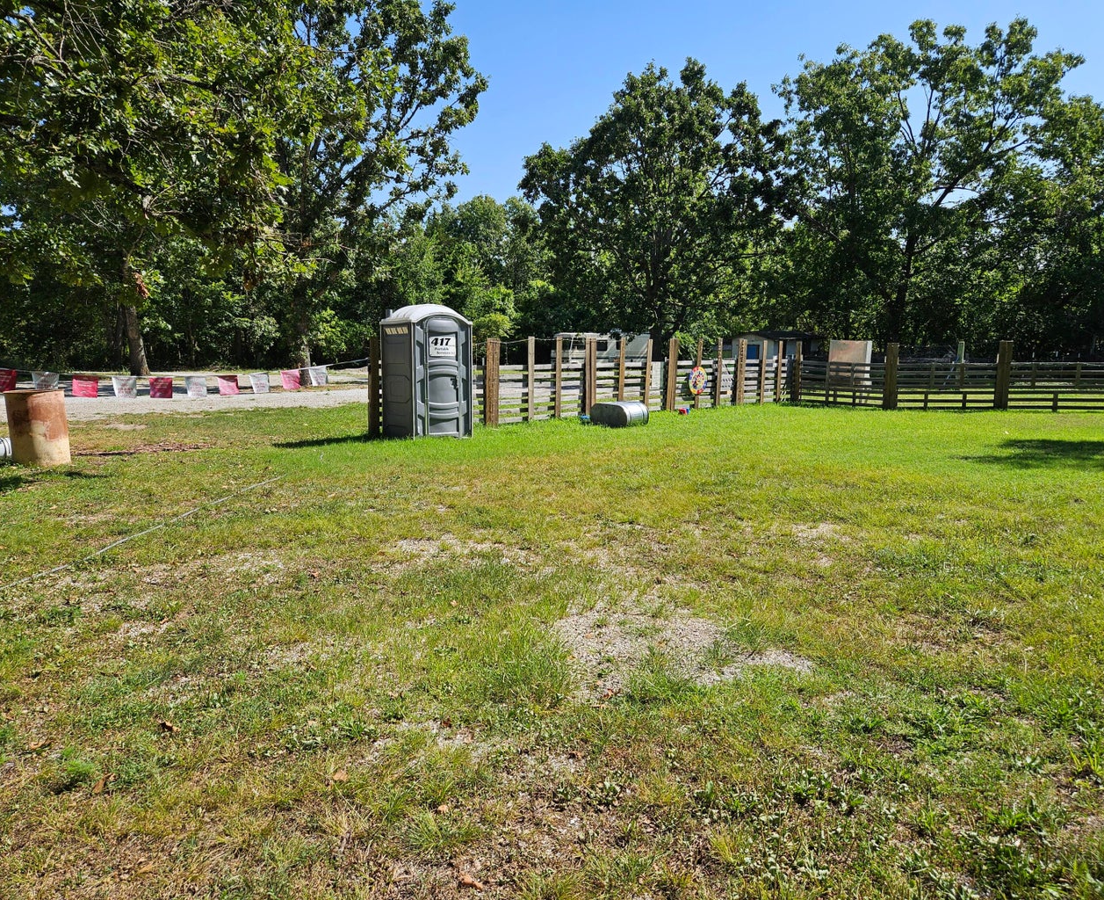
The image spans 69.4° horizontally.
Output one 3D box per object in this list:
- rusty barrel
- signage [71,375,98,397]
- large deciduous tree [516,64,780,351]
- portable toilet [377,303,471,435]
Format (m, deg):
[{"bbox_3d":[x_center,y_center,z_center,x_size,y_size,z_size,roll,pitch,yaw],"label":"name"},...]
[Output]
[{"bbox_3d":[-6.470,-0.288,10.040,0.630,0.920,0.630,-5,8,-33],"label":"rusty barrel"},{"bbox_3d":[-6.615,-0.902,11.274,0.320,0.310,0.050,-5,9,-38],"label":"signage"},{"bbox_3d":[5.094,-11.607,40.889,13.400,16.000,13.000,-1,7,-7],"label":"large deciduous tree"},{"bbox_3d":[-2.182,-1.376,13.905,1.130,2.300,1.200,-5,9,-36],"label":"portable toilet"}]

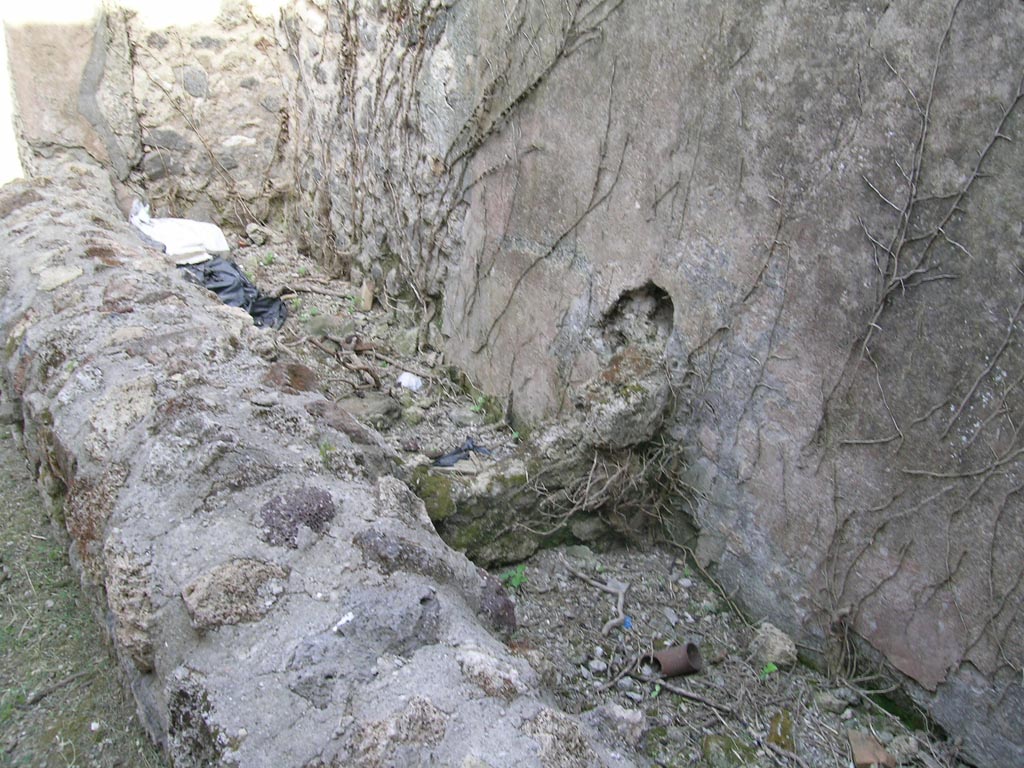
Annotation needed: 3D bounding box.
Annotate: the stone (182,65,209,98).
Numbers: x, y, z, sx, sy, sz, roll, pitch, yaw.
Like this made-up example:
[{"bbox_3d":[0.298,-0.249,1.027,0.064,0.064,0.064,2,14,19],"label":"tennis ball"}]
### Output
[{"bbox_3d":[-2.236,-2.137,5.851,0.179,0.226,0.122,-11,22,-28],"label":"stone"}]

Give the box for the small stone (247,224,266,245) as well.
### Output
[{"bbox_3d":[-1.893,-1.115,6.137,0.142,0.133,0.124,-6,20,-16],"label":"small stone"}]

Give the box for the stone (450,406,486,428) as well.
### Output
[{"bbox_3d":[-0.172,0.129,3.200,0.130,0.060,0.100,-1,20,-3],"label":"stone"}]

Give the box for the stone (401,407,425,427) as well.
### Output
[{"bbox_3d":[-0.382,0.126,3.209,0.085,0.060,0.075,-2,20,-7],"label":"stone"}]

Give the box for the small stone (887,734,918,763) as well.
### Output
[{"bbox_3d":[0.898,0.838,1.899,0.068,0.052,0.055,11,22,29],"label":"small stone"}]

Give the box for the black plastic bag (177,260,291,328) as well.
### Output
[{"bbox_3d":[-1.453,-0.455,4.307,0.436,0.233,0.776,-11,22,-28],"label":"black plastic bag"}]

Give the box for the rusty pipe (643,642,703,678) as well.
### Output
[{"bbox_3d":[0.423,0.723,2.168,0.135,0.074,0.074,-11,13,27],"label":"rusty pipe"}]

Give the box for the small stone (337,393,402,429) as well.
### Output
[{"bbox_3d":[-0.559,0.110,3.181,0.240,0.110,0.180,-4,20,-10],"label":"small stone"}]

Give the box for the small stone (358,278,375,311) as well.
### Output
[{"bbox_3d":[-0.801,-0.493,4.563,0.088,0.176,0.069,-3,20,-10],"label":"small stone"}]

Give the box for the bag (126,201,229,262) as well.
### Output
[{"bbox_3d":[-2.277,-1.027,5.688,0.646,0.304,0.475,-11,22,-28],"label":"bag"}]

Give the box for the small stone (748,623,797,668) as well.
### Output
[{"bbox_3d":[0.699,0.701,2.221,0.120,0.095,0.100,7,21,19],"label":"small stone"}]

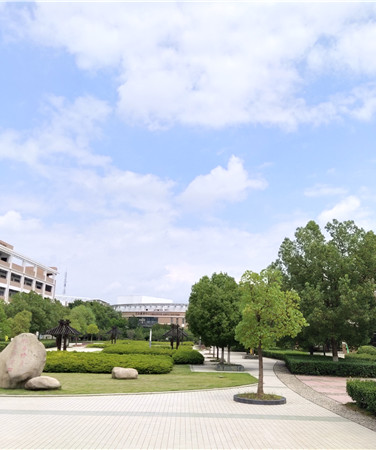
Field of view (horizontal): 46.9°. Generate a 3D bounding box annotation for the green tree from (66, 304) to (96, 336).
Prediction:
[{"bbox_3d":[-19.197,17.685,77.940,5.253,6.664,5.253,5,-15,-13],"label":"green tree"}]

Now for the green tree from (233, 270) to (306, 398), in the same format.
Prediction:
[{"bbox_3d":[2.322,2.991,12.196,1.991,3.557,1.991,-1,-15,10],"label":"green tree"}]

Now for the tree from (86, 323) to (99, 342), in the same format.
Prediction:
[{"bbox_3d":[-18.683,21.520,85.211,2.356,3.995,2.356,1,-15,0],"label":"tree"}]

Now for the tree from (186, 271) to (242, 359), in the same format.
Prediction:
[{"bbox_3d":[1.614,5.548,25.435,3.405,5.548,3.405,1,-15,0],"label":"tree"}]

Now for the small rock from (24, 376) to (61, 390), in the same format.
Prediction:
[{"bbox_3d":[-4.232,4.616,12.602,0.999,0.322,0.650,6,-15,-17],"label":"small rock"}]

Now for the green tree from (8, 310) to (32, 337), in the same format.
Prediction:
[{"bbox_3d":[-16.486,10.432,42.645,2.356,3.955,2.356,1,-15,0],"label":"green tree"}]

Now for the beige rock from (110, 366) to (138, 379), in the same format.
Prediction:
[{"bbox_3d":[-2.605,6.125,18.026,1.080,0.470,0.720,1,-15,0],"label":"beige rock"}]

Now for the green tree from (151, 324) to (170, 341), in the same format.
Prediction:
[{"bbox_3d":[-5.533,22.217,87.182,4.021,4.283,4.021,1,-15,0],"label":"green tree"}]

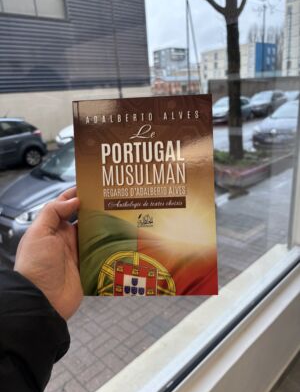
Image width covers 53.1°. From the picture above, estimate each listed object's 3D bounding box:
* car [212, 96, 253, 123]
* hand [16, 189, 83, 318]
[{"bbox_3d":[4.900,-5.300,18.500,1.770,1.480,4.200,10,23,37],"label":"car"},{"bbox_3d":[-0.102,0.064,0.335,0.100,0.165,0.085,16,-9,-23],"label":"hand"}]

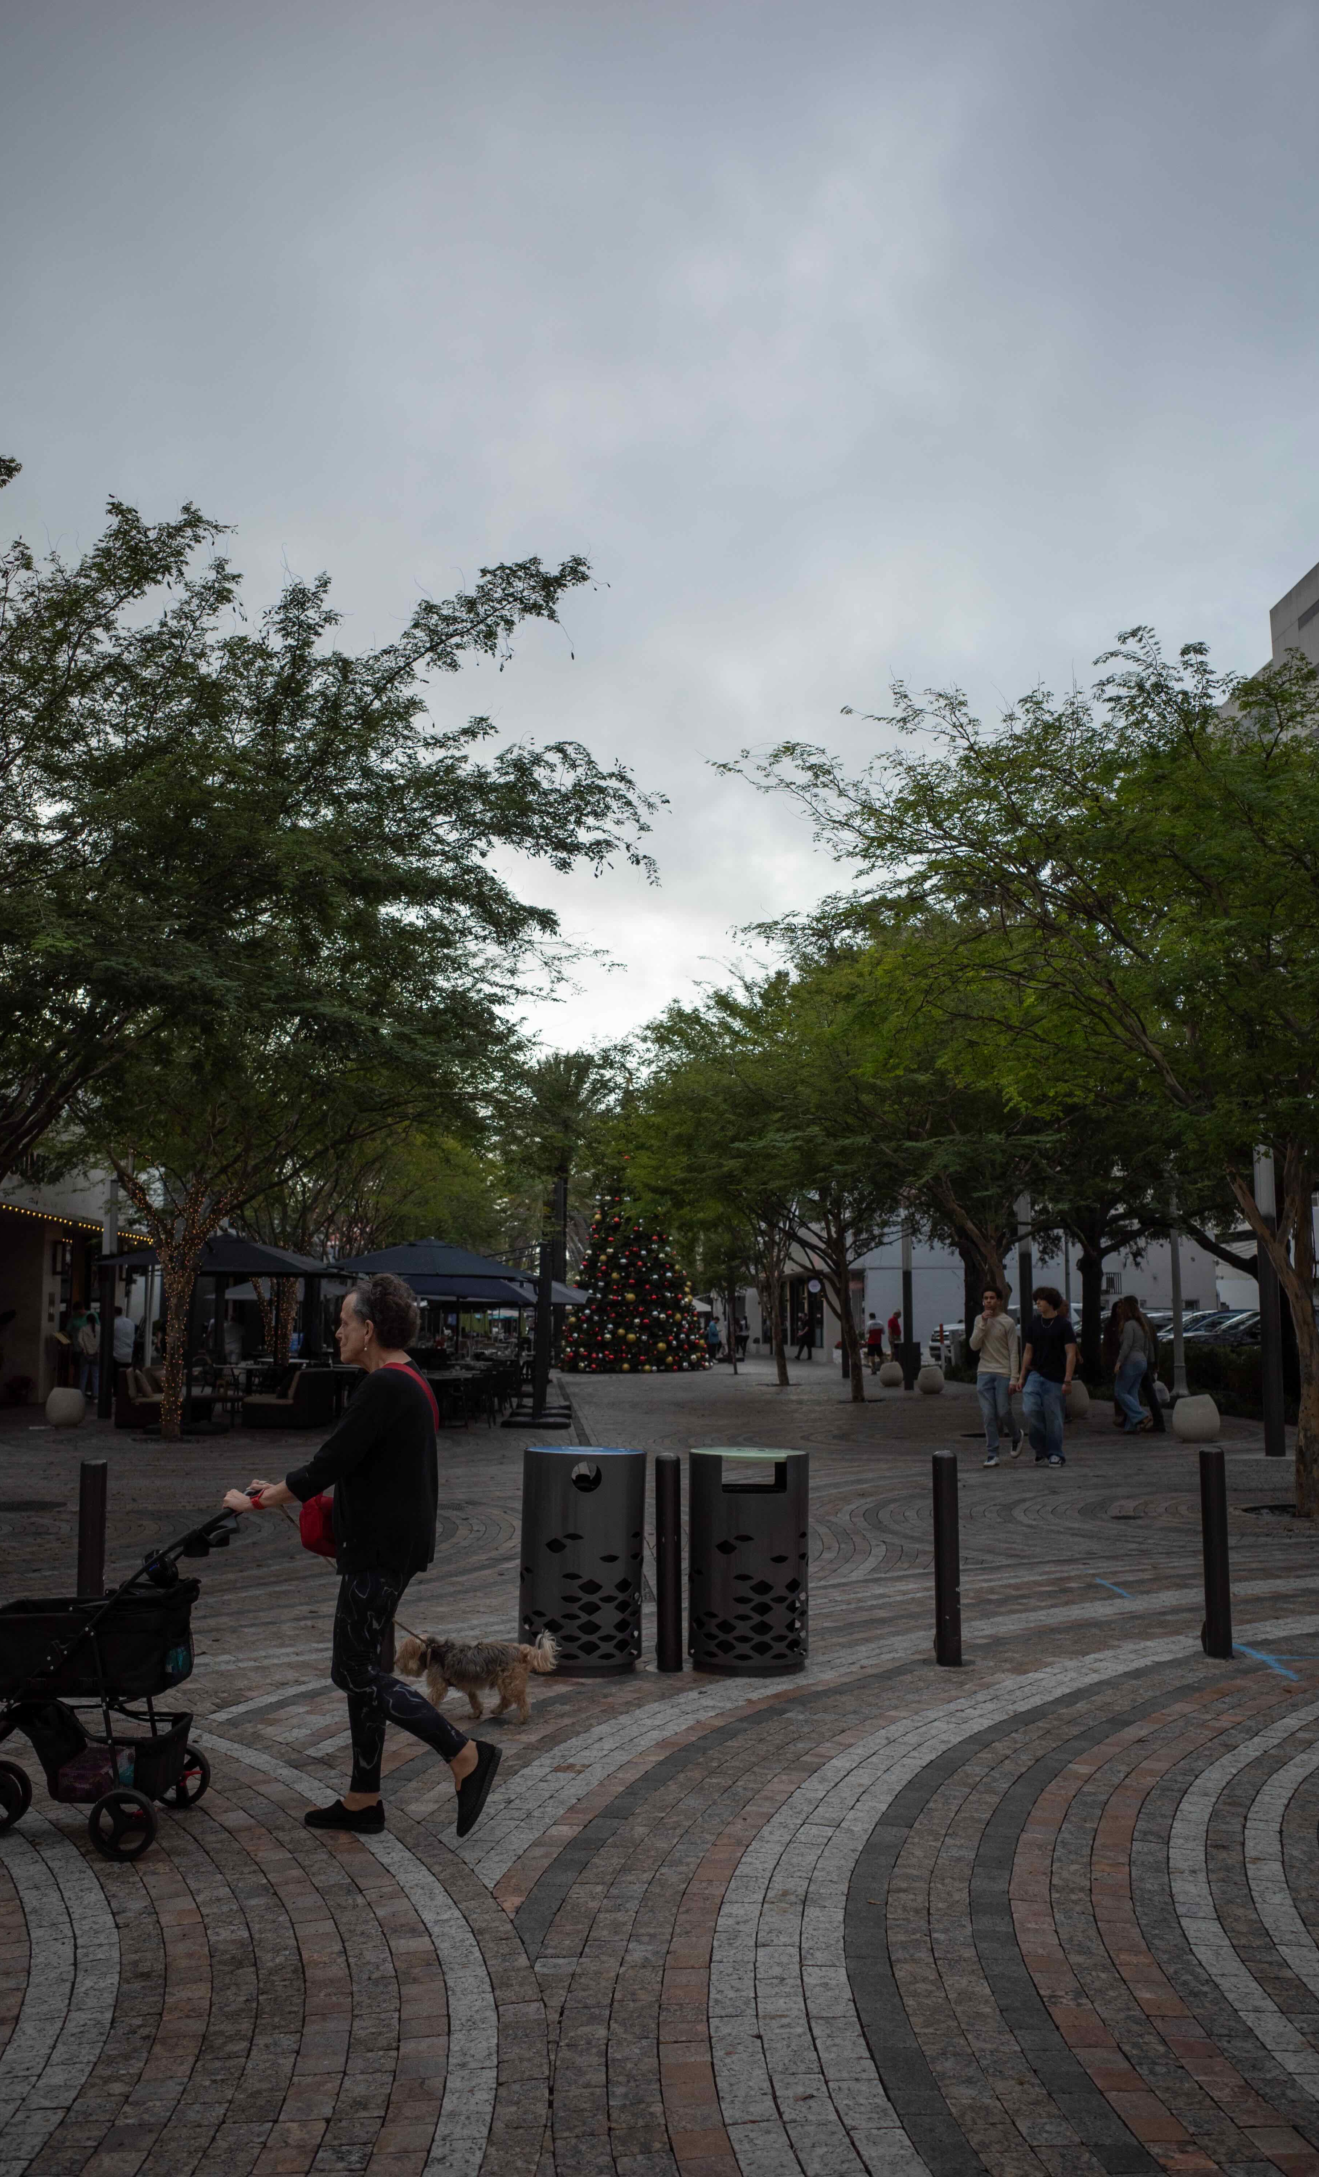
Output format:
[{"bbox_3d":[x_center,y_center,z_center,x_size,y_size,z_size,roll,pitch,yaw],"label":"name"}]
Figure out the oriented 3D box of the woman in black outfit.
[{"bbox_3d":[-0.878,1.380,5.138,0.800,1.645,0.500,0,-8,0],"label":"woman in black outfit"}]

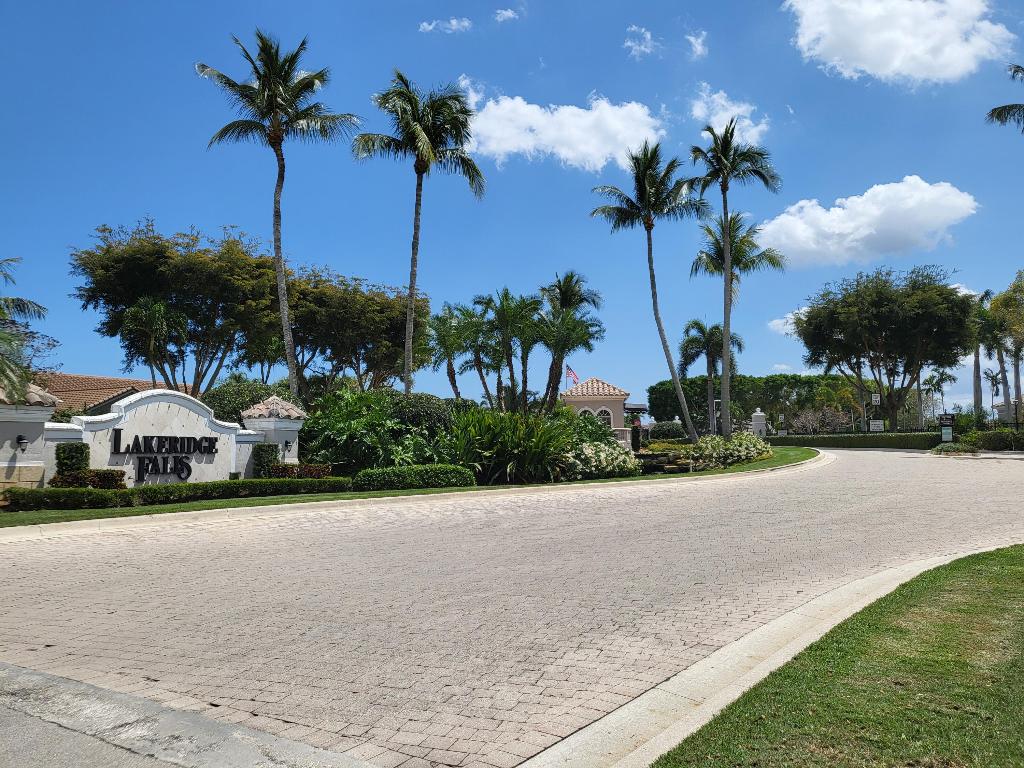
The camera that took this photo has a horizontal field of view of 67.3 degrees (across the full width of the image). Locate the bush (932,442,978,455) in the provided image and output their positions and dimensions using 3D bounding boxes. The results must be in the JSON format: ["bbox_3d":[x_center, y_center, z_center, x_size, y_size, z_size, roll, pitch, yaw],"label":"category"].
[{"bbox_3d":[21.508,3.123,37.383,2.140,0.560,1.500,0,-3,0],"label":"bush"}]

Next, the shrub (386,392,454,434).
[{"bbox_3d":[-3.125,1.380,26.270,2.323,2.320,2.200,-1,-4,0],"label":"shrub"}]

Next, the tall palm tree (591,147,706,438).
[{"bbox_3d":[5.962,-4.124,33.362,5.116,13.196,4.900,-1,-4,0],"label":"tall palm tree"}]

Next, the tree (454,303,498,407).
[{"bbox_3d":[-1.320,-0.261,28.588,1.800,5.592,1.900,-1,-4,0],"label":"tree"}]

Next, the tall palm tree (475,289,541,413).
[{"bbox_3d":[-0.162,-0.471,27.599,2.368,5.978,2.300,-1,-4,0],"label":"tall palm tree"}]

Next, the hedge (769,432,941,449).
[{"bbox_3d":[19.323,3.167,43.390,9.700,0.860,1.100,0,-3,-8],"label":"hedge"}]

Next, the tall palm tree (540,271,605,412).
[{"bbox_3d":[2.408,-0.900,31.135,2.671,7.318,2.500,-1,-4,0],"label":"tall palm tree"}]

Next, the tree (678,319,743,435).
[{"bbox_3d":[9.564,0.033,37.057,3.080,6.420,2.900,0,-3,0],"label":"tree"}]

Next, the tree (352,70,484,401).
[{"bbox_3d":[-3.536,-4.625,29.395,4.967,15.180,4.800,-1,-4,0],"label":"tree"}]

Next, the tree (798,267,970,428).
[{"bbox_3d":[23.579,-1.874,48.684,11.390,11.240,10.500,0,-3,0],"label":"tree"}]

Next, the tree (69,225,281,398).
[{"bbox_3d":[-15.389,-2.088,35.174,9.420,10.740,8.800,0,-3,0],"label":"tree"}]

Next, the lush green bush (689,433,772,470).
[{"bbox_3d":[7.929,2.423,27.908,3.050,1.320,2.000,0,-3,0],"label":"lush green bush"}]

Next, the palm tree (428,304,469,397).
[{"bbox_3d":[-2.316,-0.043,28.047,1.700,5.750,1.800,0,-3,0],"label":"palm tree"}]

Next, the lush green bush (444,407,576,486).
[{"bbox_3d":[-0.140,1.932,23.823,4.150,2.346,3.000,-1,-4,0],"label":"lush green bush"}]

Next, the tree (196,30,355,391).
[{"bbox_3d":[-8.050,-4.835,26.406,5.561,15.126,5.300,-1,-4,0],"label":"tree"}]

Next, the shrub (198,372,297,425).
[{"bbox_3d":[-8.011,1.161,23.472,2.990,3.030,2.800,0,-3,0],"label":"shrub"}]

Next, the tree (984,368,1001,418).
[{"bbox_3d":[44.991,1.805,72.013,1.500,6.530,1.600,0,-3,0],"label":"tree"}]

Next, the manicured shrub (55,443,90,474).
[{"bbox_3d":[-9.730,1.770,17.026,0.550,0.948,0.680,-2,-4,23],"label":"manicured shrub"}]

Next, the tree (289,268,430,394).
[{"bbox_3d":[-8.357,-1.401,42.146,7.780,9.960,8.000,0,-3,0],"label":"tree"}]

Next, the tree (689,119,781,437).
[{"bbox_3d":[8.610,-3.819,29.763,3.560,13.190,3.400,0,-3,0],"label":"tree"}]

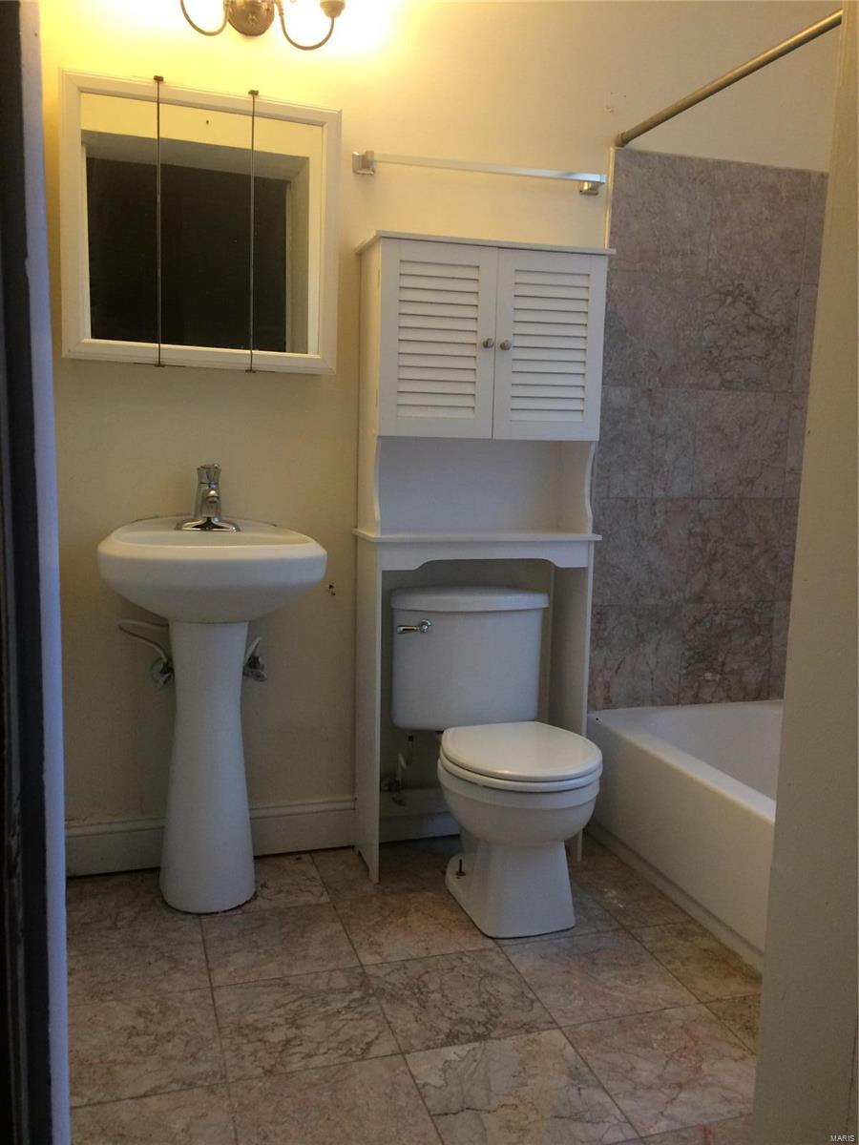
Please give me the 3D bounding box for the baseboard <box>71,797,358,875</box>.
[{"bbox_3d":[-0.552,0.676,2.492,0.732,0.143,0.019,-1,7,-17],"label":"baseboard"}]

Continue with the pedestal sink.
[{"bbox_3d":[-0.501,0.331,2.237,0.495,0.889,0.439,-1,7,-17],"label":"pedestal sink"}]

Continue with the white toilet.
[{"bbox_3d":[0.157,0.422,2.305,0.429,0.719,0.681,-1,7,-17],"label":"white toilet"}]

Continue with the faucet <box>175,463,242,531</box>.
[{"bbox_3d":[-0.525,-0.177,2.286,0.155,0.160,0.140,-1,7,-17],"label":"faucet"}]

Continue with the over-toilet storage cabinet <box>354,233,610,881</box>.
[{"bbox_3d":[0.122,-0.026,2.491,0.612,1.565,0.244,-1,7,-17],"label":"over-toilet storage cabinet"}]

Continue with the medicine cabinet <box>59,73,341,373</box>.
[{"bbox_3d":[-0.530,-0.792,2.260,0.620,0.615,0.119,-1,7,-17],"label":"medicine cabinet"}]

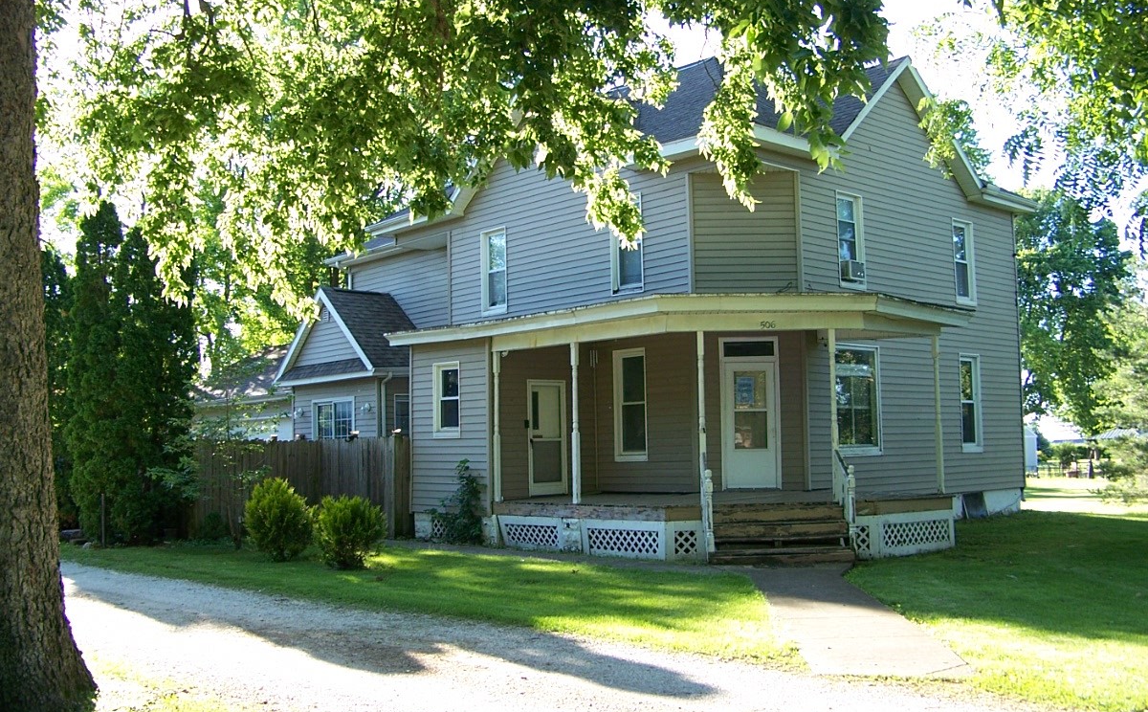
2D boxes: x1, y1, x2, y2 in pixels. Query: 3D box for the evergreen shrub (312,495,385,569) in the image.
[{"bbox_3d":[-2.979,2.322,15.350,0.960,0.960,0.960,0,-5,-11],"label":"evergreen shrub"}]

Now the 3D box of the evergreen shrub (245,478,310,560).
[{"bbox_3d":[-4.312,2.368,16.850,0.970,1.190,0.970,0,-5,-14],"label":"evergreen shrub"}]

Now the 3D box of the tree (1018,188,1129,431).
[{"bbox_3d":[21.367,-1.216,50.000,6.300,12.000,6.300,-3,-5,23],"label":"tree"}]

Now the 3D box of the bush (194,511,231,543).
[{"bbox_3d":[-6.489,3.060,20.800,0.650,0.530,0.620,0,-5,-17],"label":"bush"}]

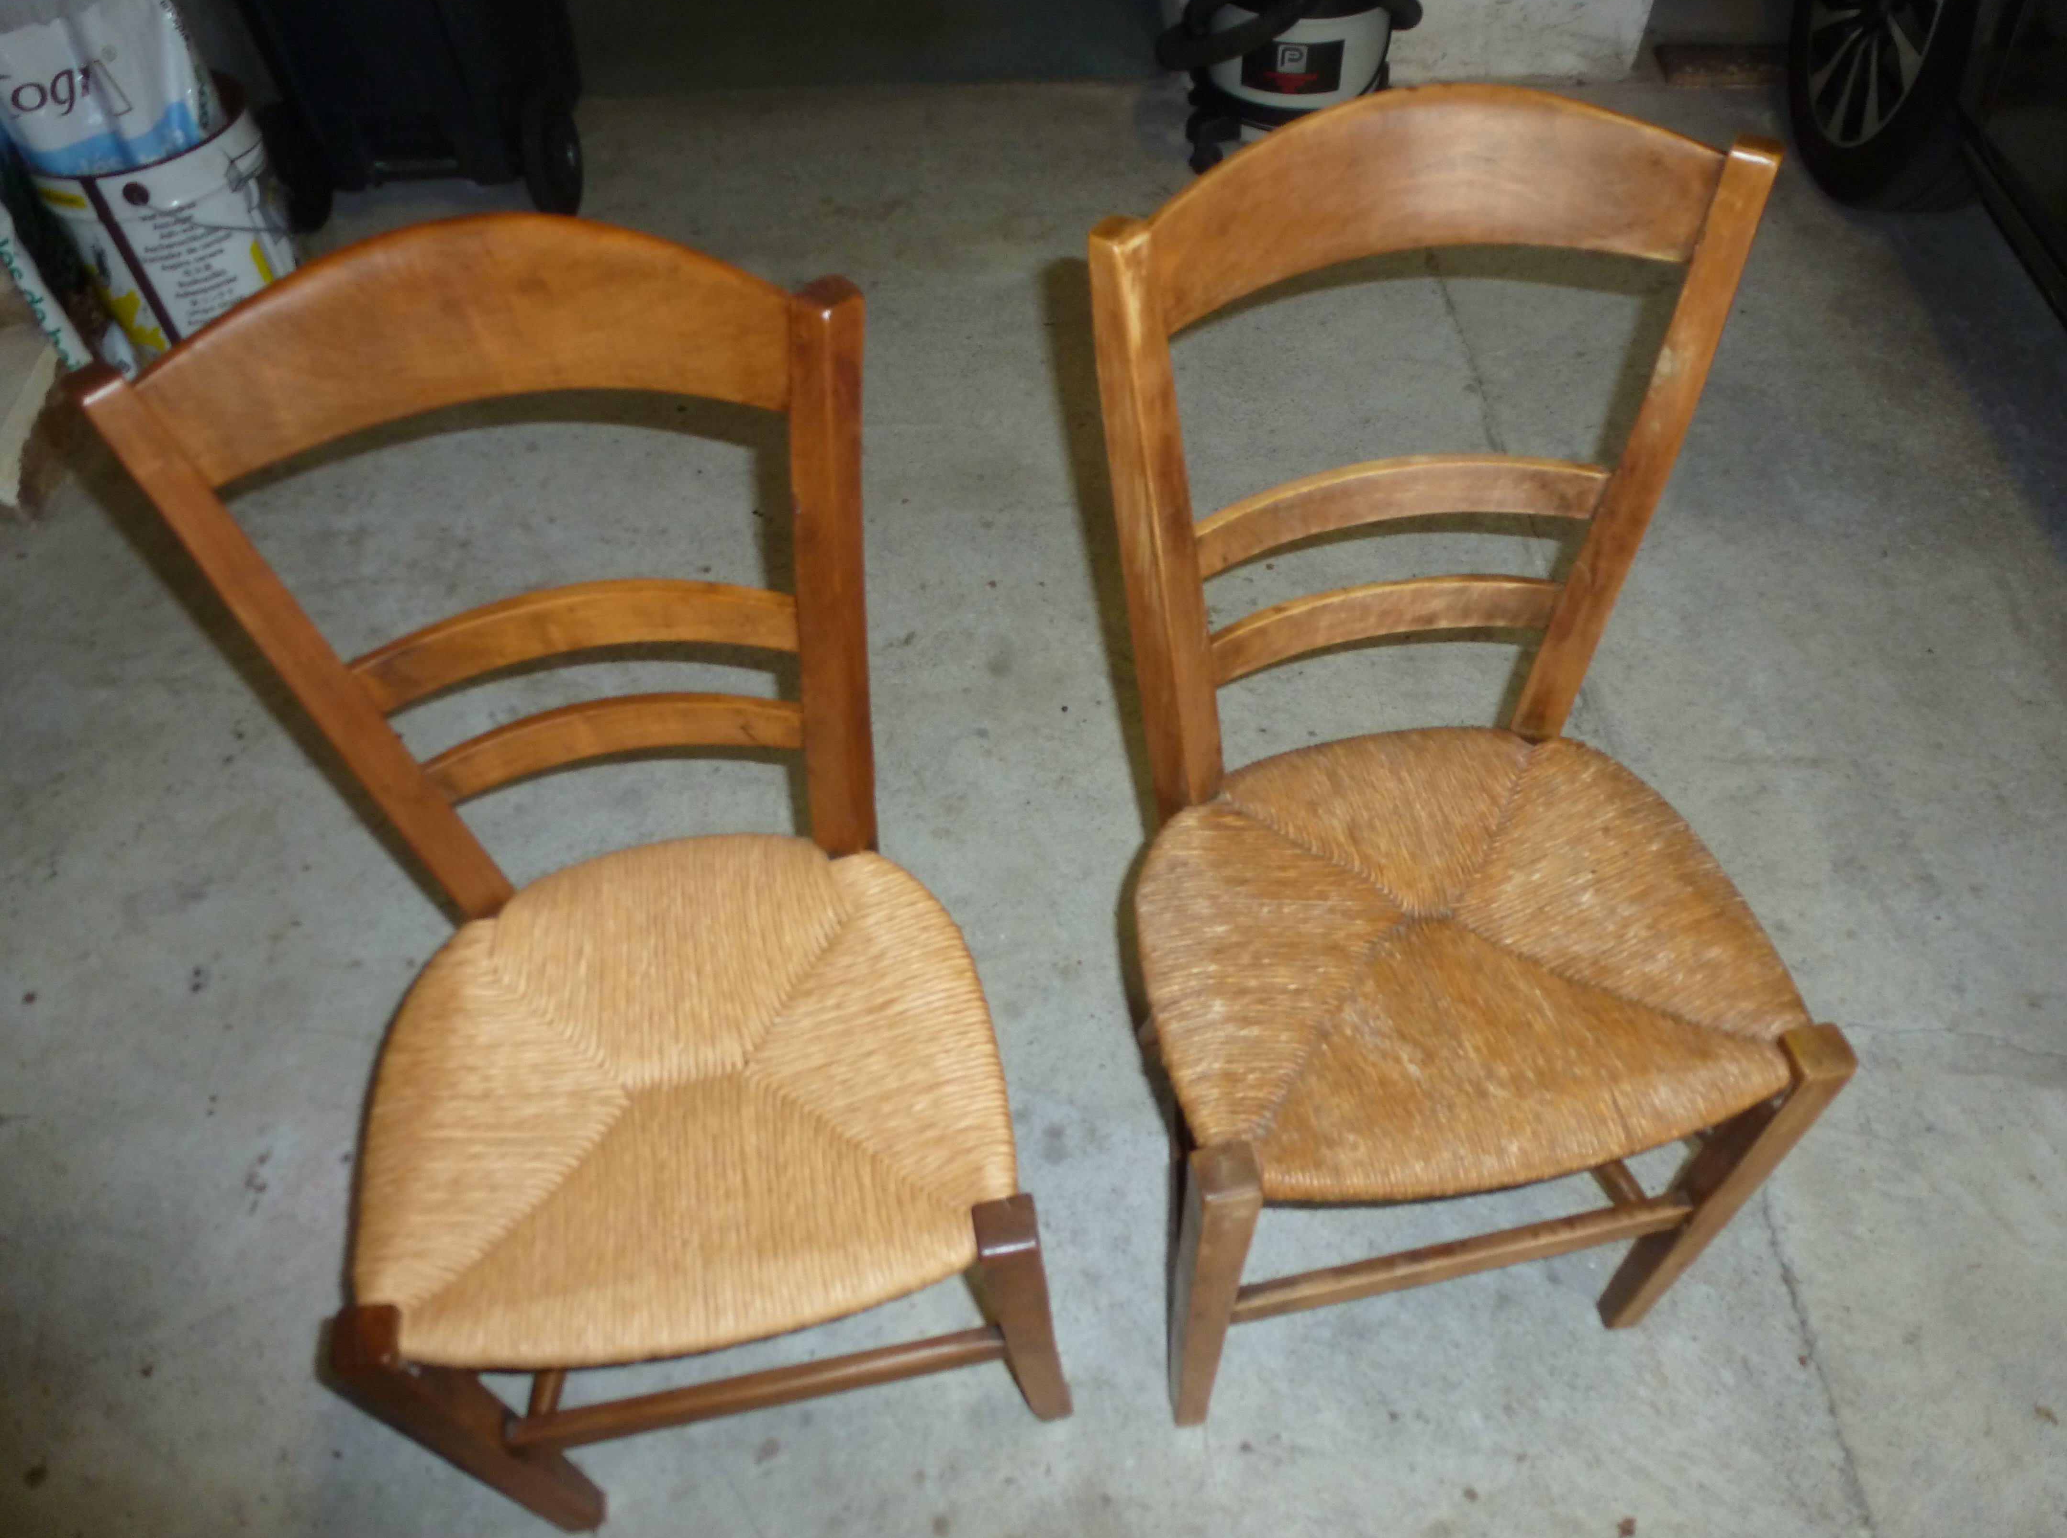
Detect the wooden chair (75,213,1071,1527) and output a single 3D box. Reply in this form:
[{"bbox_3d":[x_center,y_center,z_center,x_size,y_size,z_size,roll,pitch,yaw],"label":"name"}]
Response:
[{"bbox_3d":[-0.222,0.161,0.908,0.410,0.906,0.392,-10,51,-4],"label":"wooden chair"}]

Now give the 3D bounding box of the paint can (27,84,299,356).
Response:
[{"bbox_3d":[-1.227,-0.783,2.090,0.310,0.333,0.310,-29,55,-18],"label":"paint can"}]

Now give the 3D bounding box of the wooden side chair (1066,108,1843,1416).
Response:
[{"bbox_3d":[0.256,0.077,0.953,0.410,0.897,0.404,-10,52,-5],"label":"wooden side chair"}]

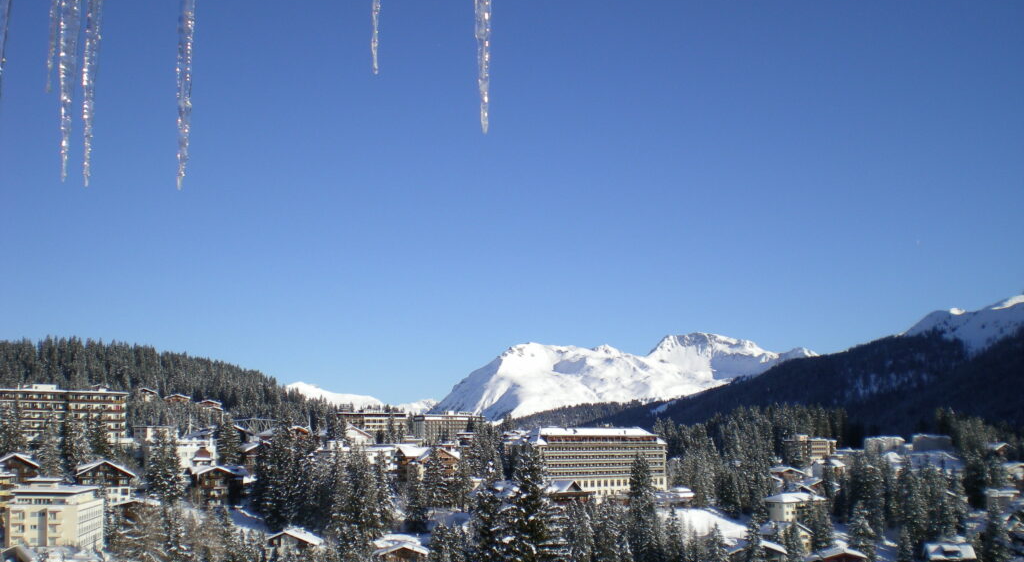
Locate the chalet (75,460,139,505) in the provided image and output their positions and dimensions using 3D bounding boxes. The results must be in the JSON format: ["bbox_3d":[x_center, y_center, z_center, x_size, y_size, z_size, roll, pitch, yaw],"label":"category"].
[{"bbox_3d":[-115.490,57.090,320.000,15.680,12.400,13.630,3,-9,-24],"label":"chalet"}]

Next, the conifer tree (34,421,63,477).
[{"bbox_3d":[-138.540,50.330,336.000,7.950,16.560,7.950,-1,-9,0],"label":"conifer tree"}]

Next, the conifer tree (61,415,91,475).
[{"bbox_3d":[-131.250,49.430,338.000,8.560,17.850,8.560,-1,-9,0],"label":"conifer tree"}]

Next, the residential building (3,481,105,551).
[{"bbox_3d":[-110.140,56.180,272.000,16.650,15.090,30.650,1,-9,-12],"label":"residential building"}]

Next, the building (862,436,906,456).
[{"bbox_3d":[221.870,98.600,670.000,22.000,13.000,12.500,-1,-8,3],"label":"building"}]

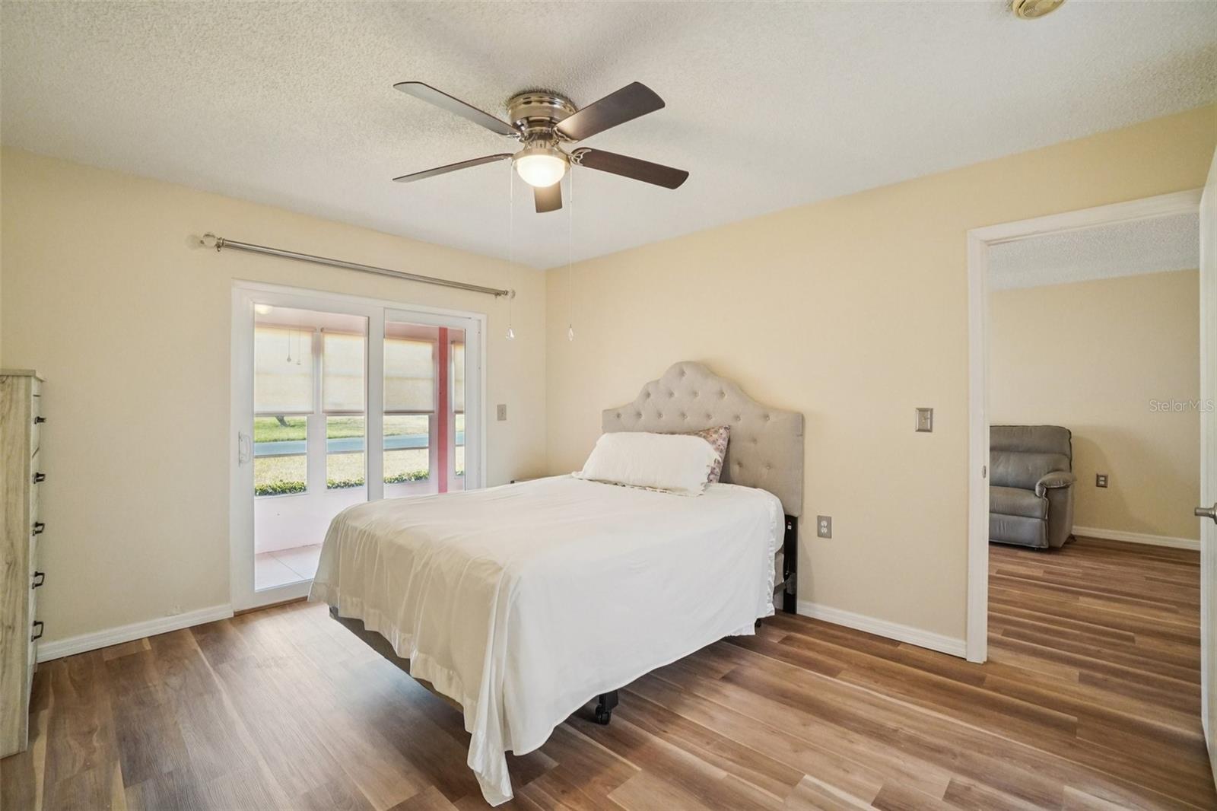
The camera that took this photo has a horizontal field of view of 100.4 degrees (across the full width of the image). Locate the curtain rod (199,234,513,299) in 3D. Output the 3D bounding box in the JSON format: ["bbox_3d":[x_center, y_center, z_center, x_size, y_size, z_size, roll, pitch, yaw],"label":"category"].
[{"bbox_3d":[-1.497,-0.894,3.506,0.108,0.099,2.071,2,2,43],"label":"curtain rod"}]

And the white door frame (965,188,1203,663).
[{"bbox_3d":[2.071,0.207,2.211,0.838,2.096,0.123,2,2,43],"label":"white door frame"}]

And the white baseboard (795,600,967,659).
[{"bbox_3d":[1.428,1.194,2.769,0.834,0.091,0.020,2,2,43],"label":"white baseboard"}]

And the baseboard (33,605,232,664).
[{"bbox_3d":[-2.462,1.180,2.631,0.022,0.091,0.834,2,2,43],"label":"baseboard"}]

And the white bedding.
[{"bbox_3d":[-0.191,0.828,2.744,1.608,0.631,2.062,2,2,43],"label":"white bedding"}]

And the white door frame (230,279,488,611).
[{"bbox_3d":[-1.602,0.234,3.564,0.099,1.943,1.731,2,2,43],"label":"white door frame"}]

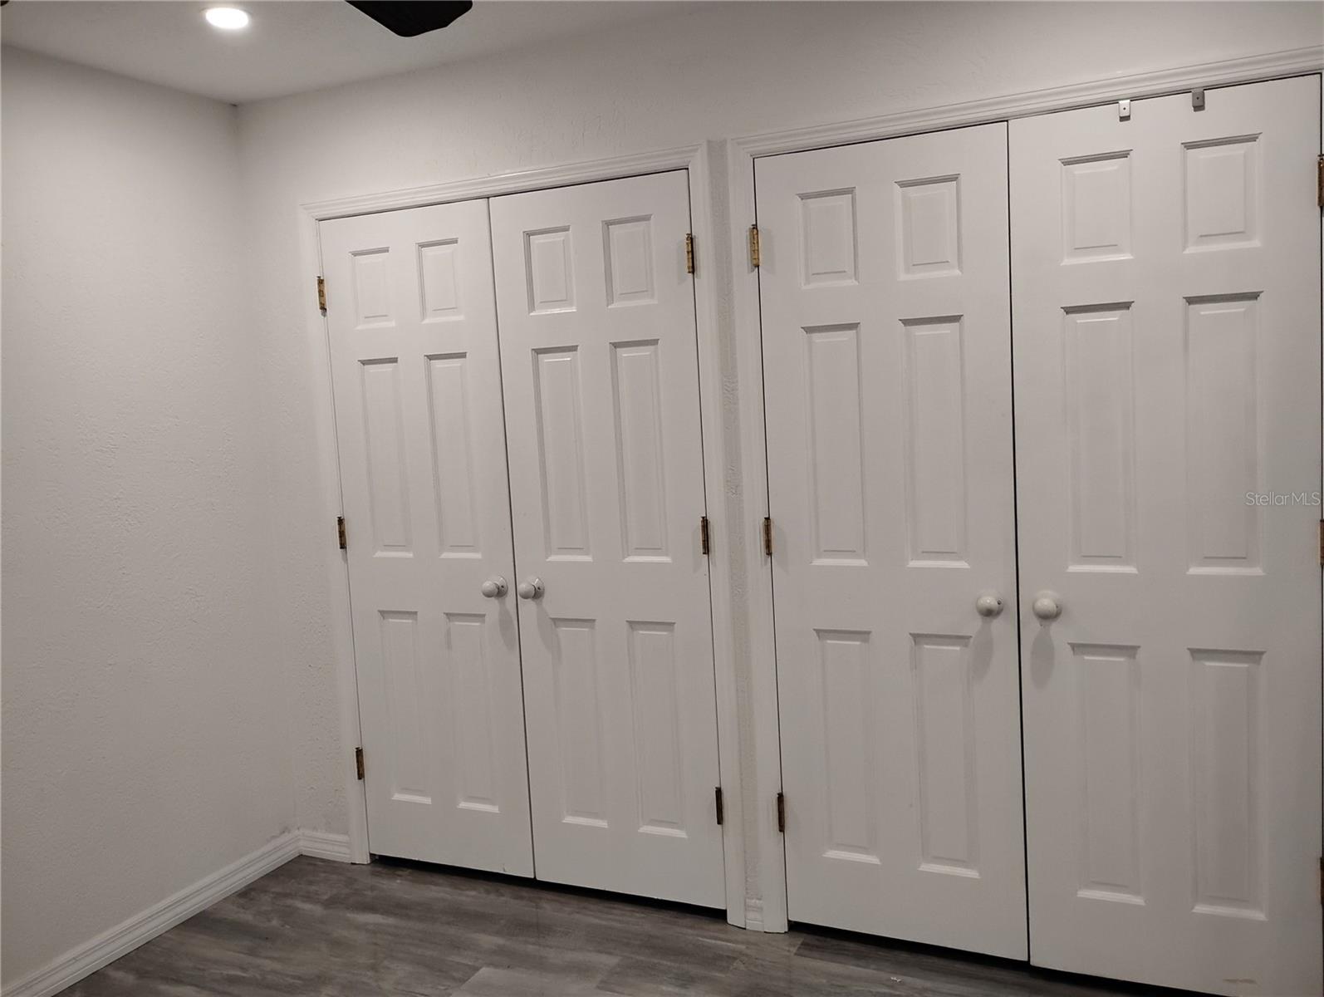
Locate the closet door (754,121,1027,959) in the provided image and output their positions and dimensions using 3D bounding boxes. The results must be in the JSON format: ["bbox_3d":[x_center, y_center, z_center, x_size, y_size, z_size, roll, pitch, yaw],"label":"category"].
[{"bbox_3d":[0.571,0.137,2.673,0.607,1.995,0.041,-1,6,25],"label":"closet door"}]

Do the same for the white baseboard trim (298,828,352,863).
[{"bbox_3d":[-1.105,1.137,3.527,0.214,0.095,0.016,-1,6,25],"label":"white baseboard trim"}]

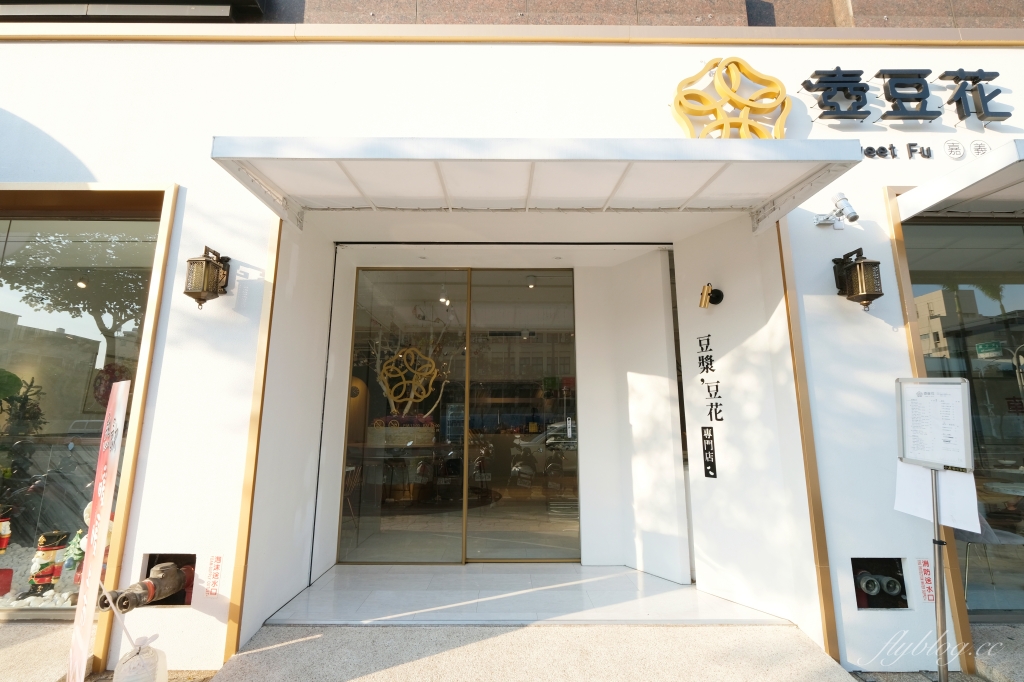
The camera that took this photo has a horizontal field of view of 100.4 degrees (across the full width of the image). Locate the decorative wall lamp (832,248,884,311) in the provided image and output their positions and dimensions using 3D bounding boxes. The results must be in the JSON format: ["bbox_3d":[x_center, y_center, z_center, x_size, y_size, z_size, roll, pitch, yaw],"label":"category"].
[{"bbox_3d":[2.193,-0.376,2.715,0.130,0.385,0.230,0,-10,0],"label":"decorative wall lamp"}]

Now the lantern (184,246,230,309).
[{"bbox_3d":[-1.911,-0.382,2.696,0.130,0.385,0.230,0,-10,0],"label":"lantern"}]

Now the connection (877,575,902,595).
[{"bbox_3d":[2.241,1.450,2.525,0.100,0.105,0.120,0,-10,0],"label":"connection"}]

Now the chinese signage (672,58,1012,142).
[{"bbox_3d":[2.257,-1.591,2.963,2.260,0.740,0.130,0,-10,0],"label":"chinese signage"}]

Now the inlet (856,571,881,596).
[{"bbox_3d":[2.114,1.442,2.526,0.100,0.105,0.120,0,-10,0],"label":"inlet"}]

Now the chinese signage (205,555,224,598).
[{"bbox_3d":[-1.742,1.381,2.495,0.072,0.235,0.010,0,-10,0],"label":"chinese signage"}]

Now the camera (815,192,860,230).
[{"bbox_3d":[2.139,-0.837,2.802,0.200,0.220,0.220,0,-10,0],"label":"camera"}]

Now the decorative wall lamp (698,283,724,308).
[{"bbox_3d":[1.577,-0.357,3.359,0.140,0.200,0.130,8,-13,-36],"label":"decorative wall lamp"}]

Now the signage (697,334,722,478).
[{"bbox_3d":[1.560,0.501,3.337,0.012,1.102,0.186,8,-13,-36],"label":"signage"}]

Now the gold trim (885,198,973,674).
[{"bbox_3d":[2.590,0.408,2.678,0.058,2.970,0.055,0,-10,0],"label":"gold trim"}]

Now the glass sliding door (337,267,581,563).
[{"bbox_3d":[-0.474,0.635,4.090,2.200,2.790,0.100,0,-10,0],"label":"glass sliding door"}]

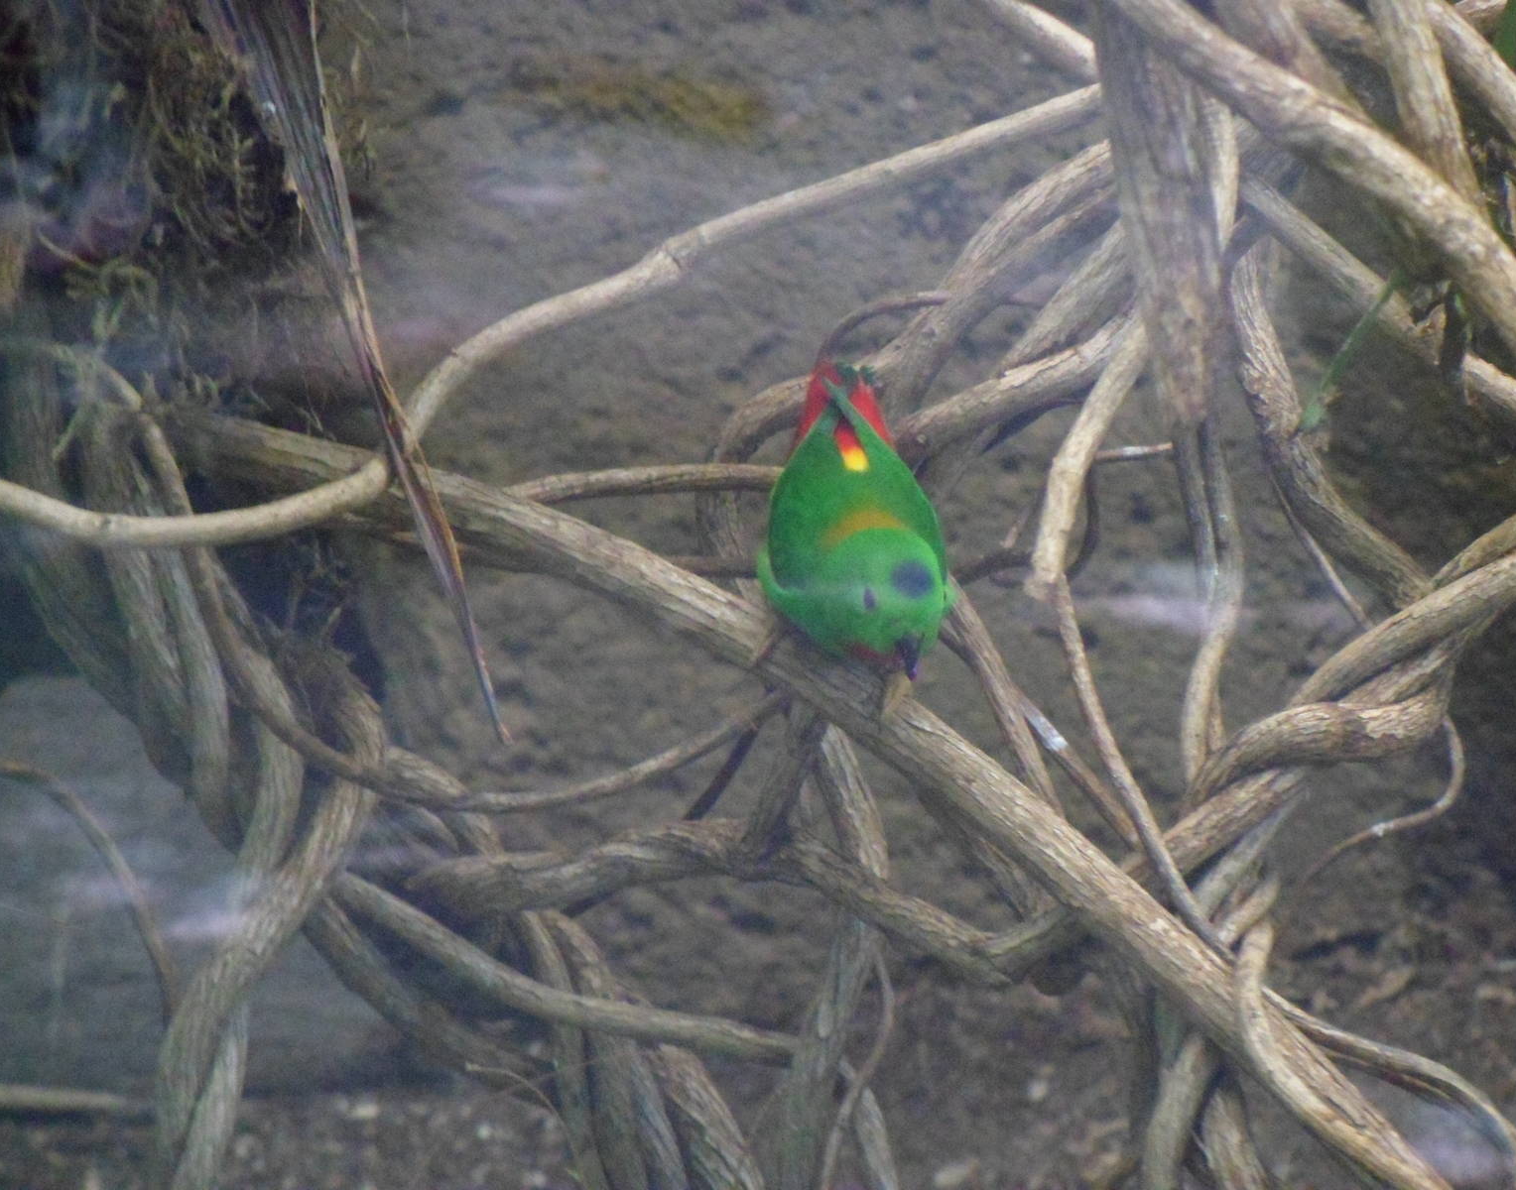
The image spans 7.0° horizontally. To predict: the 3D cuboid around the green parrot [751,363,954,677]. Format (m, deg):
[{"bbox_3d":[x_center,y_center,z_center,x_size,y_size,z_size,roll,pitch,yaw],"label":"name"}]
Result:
[{"bbox_3d":[0.027,-0.019,3.400,0.054,0.056,0.116,-3,38,-6],"label":"green parrot"}]

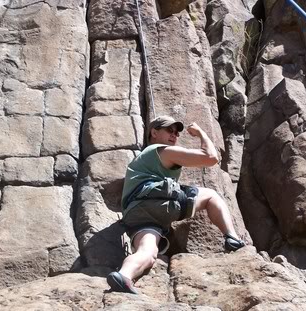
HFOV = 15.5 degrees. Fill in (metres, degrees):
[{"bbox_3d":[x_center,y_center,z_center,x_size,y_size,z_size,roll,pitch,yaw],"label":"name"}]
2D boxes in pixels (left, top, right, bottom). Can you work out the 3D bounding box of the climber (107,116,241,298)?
[{"bbox_3d":[0.164,0.350,8.200,0.980,1.400,0.700,5,-22,-13],"label":"climber"}]

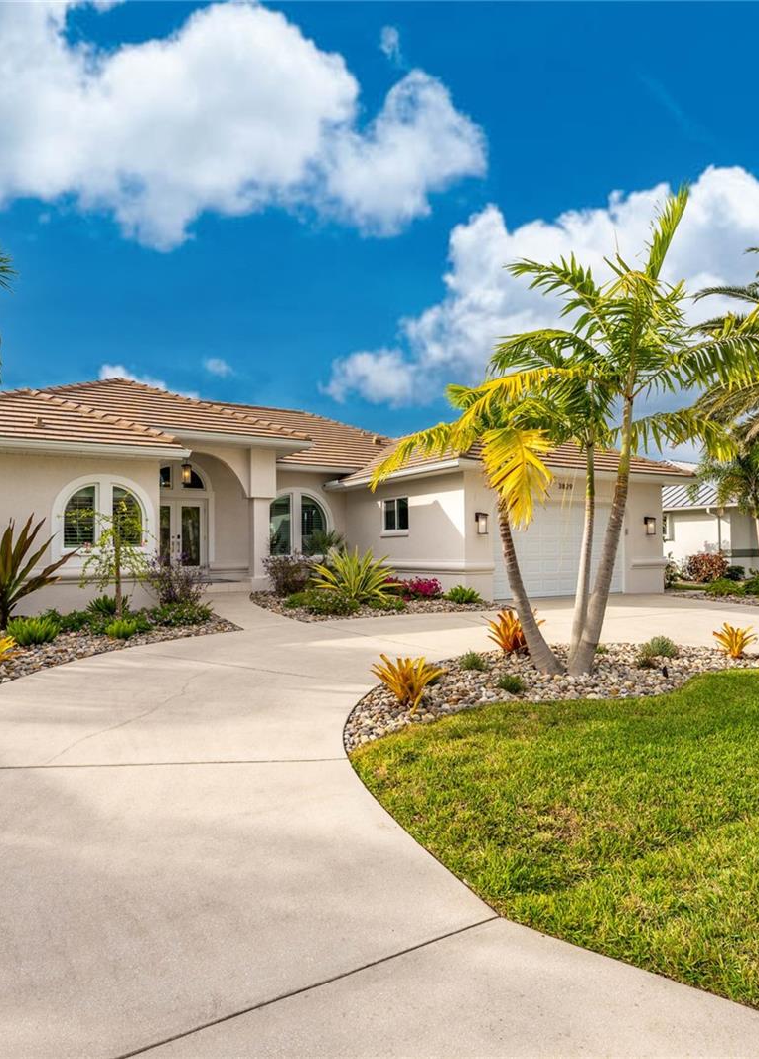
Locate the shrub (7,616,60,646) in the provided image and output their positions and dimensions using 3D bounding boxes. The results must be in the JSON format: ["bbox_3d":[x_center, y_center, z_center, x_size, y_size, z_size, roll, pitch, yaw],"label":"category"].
[{"bbox_3d":[-5.102,1.428,9.074,0.700,0.440,0.680,1,-1,-29],"label":"shrub"}]

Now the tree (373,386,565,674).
[{"bbox_3d":[1.006,0.014,7.000,2.150,3.262,2.100,-1,-2,8],"label":"tree"}]

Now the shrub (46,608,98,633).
[{"bbox_3d":[-4.825,1.432,9.700,0.760,0.409,0.750,0,-2,-26],"label":"shrub"}]

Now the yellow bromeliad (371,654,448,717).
[{"bbox_3d":[0.283,1.372,5.724,0.720,0.540,0.700,0,-1,3],"label":"yellow bromeliad"}]

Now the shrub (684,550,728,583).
[{"bbox_3d":[11.839,1.350,22.400,1.400,1.170,1.400,-1,-2,28],"label":"shrub"}]

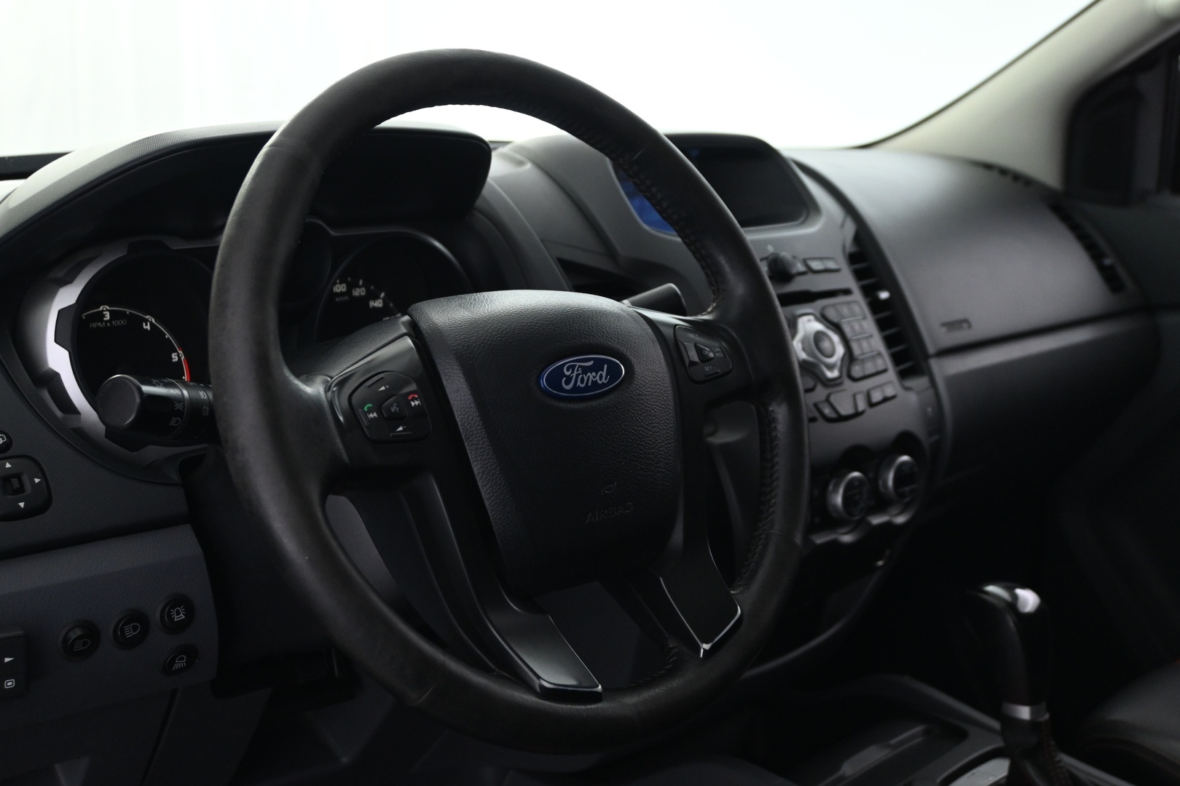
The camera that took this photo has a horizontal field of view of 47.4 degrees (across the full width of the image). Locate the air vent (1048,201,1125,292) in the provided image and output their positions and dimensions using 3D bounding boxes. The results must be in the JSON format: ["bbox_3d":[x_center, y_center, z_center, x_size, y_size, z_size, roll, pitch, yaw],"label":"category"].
[{"bbox_3d":[0.567,-0.163,1.542,0.040,0.130,0.030,-8,-29,-37],"label":"air vent"}]

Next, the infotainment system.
[{"bbox_3d":[0.098,-0.168,1.095,0.205,0.085,0.035,-10,-5,-42],"label":"infotainment system"}]

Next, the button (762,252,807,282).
[{"bbox_3d":[0.152,-0.100,1.058,0.027,0.026,0.020,-10,-10,-42],"label":"button"}]

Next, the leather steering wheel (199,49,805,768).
[{"bbox_3d":[-0.033,0.001,0.733,0.383,0.383,0.100,-10,-9,-42],"label":"leather steering wheel"}]

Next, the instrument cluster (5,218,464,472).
[{"bbox_3d":[-0.209,-0.040,0.915,0.345,0.148,0.060,-10,-3,-42],"label":"instrument cluster"}]

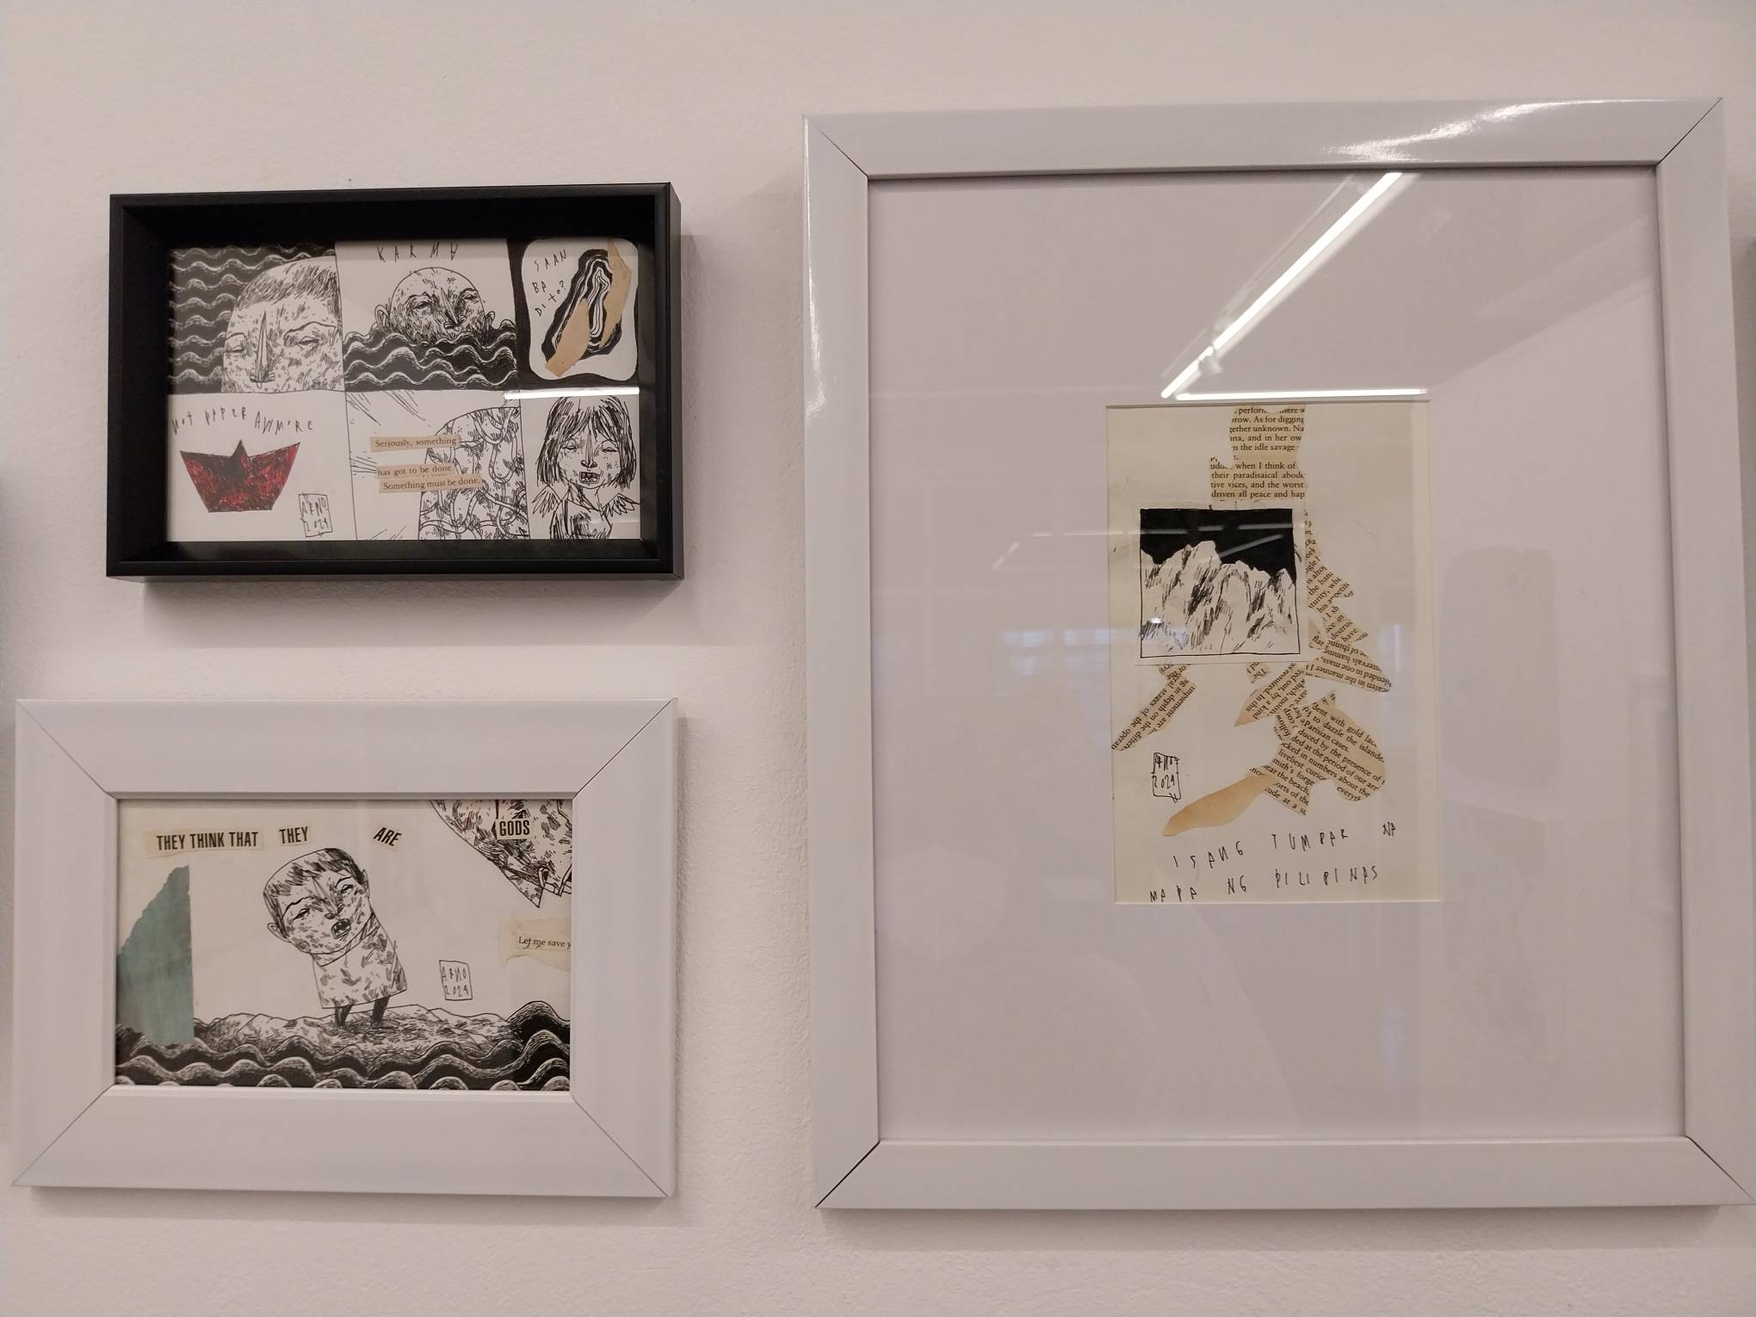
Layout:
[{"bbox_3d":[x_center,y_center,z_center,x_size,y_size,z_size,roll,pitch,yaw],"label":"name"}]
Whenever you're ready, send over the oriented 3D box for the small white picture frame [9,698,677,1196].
[{"bbox_3d":[-0.168,0.090,0.420,0.208,0.153,0.015,0,-2,2],"label":"small white picture frame"}]

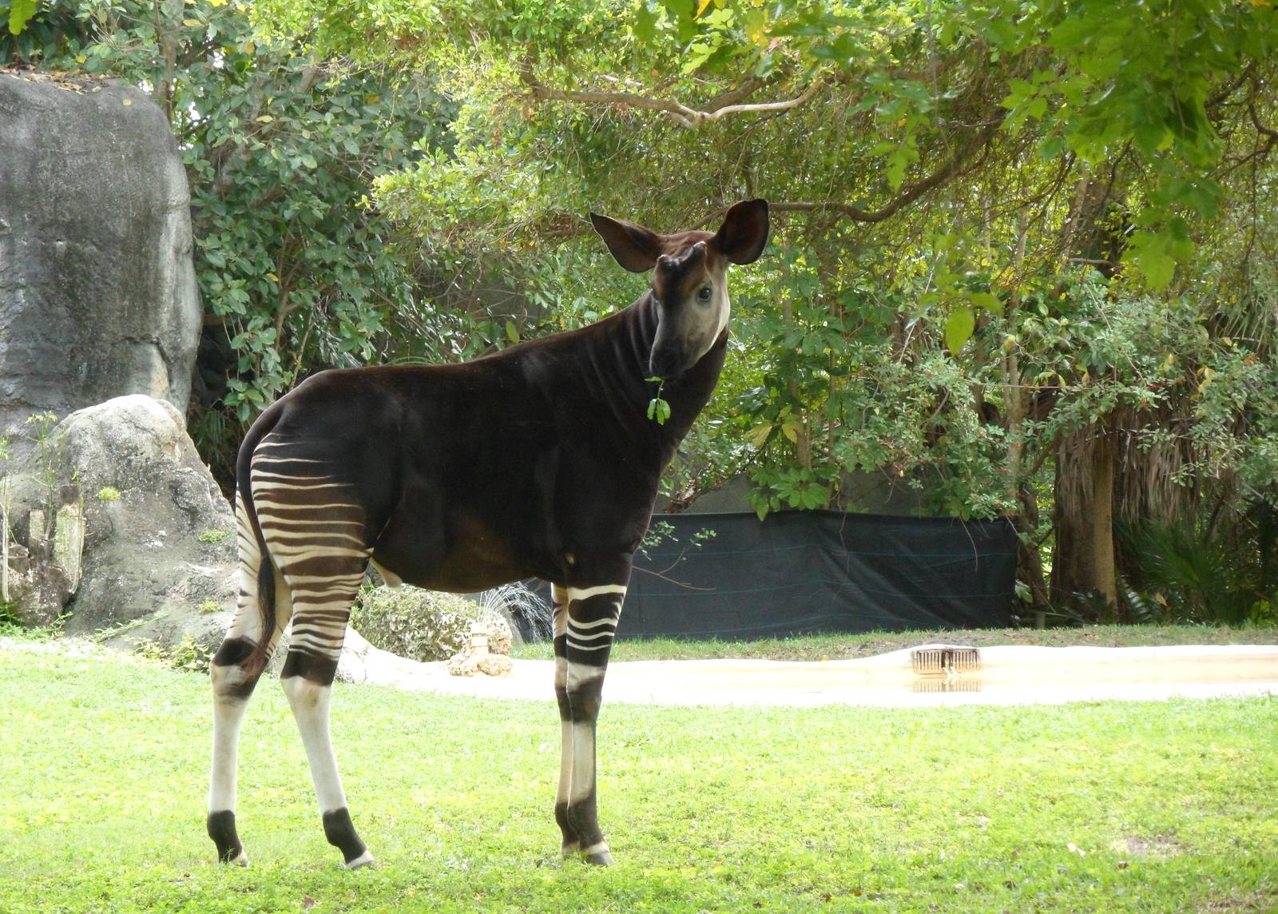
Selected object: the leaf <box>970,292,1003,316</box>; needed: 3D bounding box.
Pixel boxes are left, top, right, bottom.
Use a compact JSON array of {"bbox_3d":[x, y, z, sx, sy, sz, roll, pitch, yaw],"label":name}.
[{"bbox_3d":[0.632,-0.279,13.500,0.060,0.044,0.030,0,1,0],"label":"leaf"}]

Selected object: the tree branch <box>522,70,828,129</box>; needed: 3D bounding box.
[{"bbox_3d":[0.167,-1.686,35.000,1.441,0.278,0.400,0,1,0],"label":"tree branch"}]

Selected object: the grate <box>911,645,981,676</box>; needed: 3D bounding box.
[{"bbox_3d":[1.448,0.963,35.000,0.330,0.141,0.060,0,1,0],"label":"grate"}]

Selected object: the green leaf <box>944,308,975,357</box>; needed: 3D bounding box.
[{"bbox_3d":[0.583,-0.226,13.500,0.056,0.091,0.020,0,1,0],"label":"green leaf"}]

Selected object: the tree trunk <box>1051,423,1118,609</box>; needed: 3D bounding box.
[{"bbox_3d":[2.463,0.339,41.000,0.370,1.100,0.370,0,1,0],"label":"tree trunk"}]

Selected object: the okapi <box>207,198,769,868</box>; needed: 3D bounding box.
[{"bbox_3d":[-0.440,0.222,21.600,1.560,1.940,0.620,0,1,-20],"label":"okapi"}]

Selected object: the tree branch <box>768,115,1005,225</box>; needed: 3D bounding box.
[{"bbox_3d":[1.199,-1.393,36.000,1.153,0.533,0.400,0,1,0],"label":"tree branch"}]

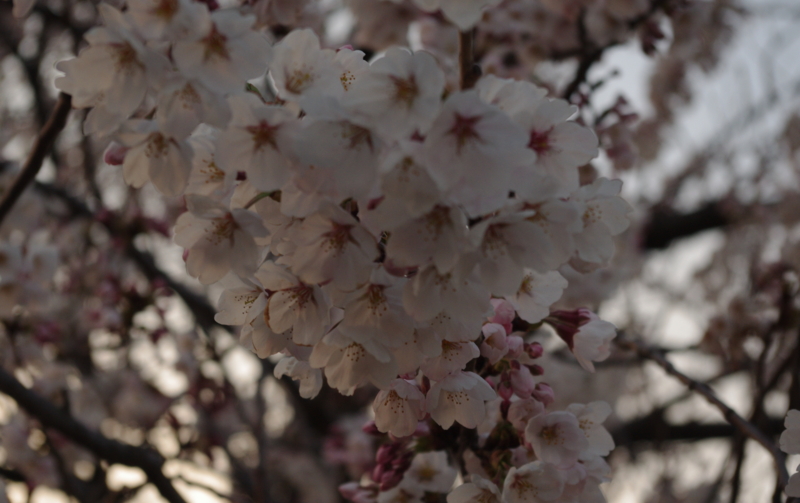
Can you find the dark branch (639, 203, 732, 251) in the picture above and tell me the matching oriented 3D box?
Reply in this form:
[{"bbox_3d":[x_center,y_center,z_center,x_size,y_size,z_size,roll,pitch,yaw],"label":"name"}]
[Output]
[{"bbox_3d":[0.346,-0.030,2.200,0.114,0.036,0.036,-14,0,0],"label":"dark branch"}]

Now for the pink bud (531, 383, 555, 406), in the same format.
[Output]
[{"bbox_3d":[0.054,0.053,0.680,0.007,0.010,0.007,-42,-21,0],"label":"pink bud"}]

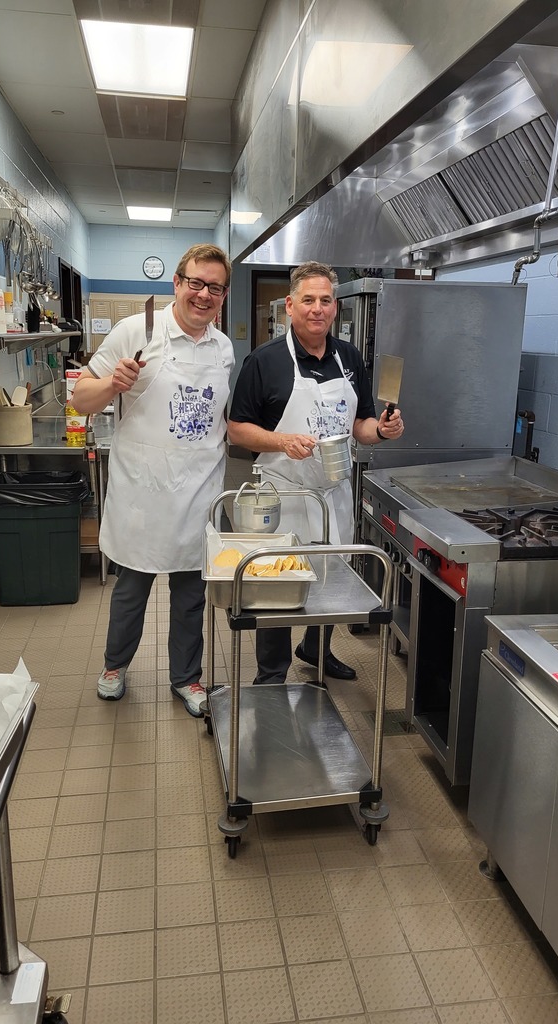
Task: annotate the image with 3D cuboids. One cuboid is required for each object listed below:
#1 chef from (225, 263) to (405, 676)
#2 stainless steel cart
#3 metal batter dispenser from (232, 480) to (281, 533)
[{"bbox_3d":[0.135,-0.103,3.199,0.670,1.785,0.480,-3,14,-17],"label":"chef"},{"bbox_3d":[0.025,0.474,2.538,0.535,0.955,0.820,-1,13,-9],"label":"stainless steel cart"},{"bbox_3d":[-0.075,-0.003,2.706,0.172,0.225,0.170,-1,13,-9],"label":"metal batter dispenser"}]

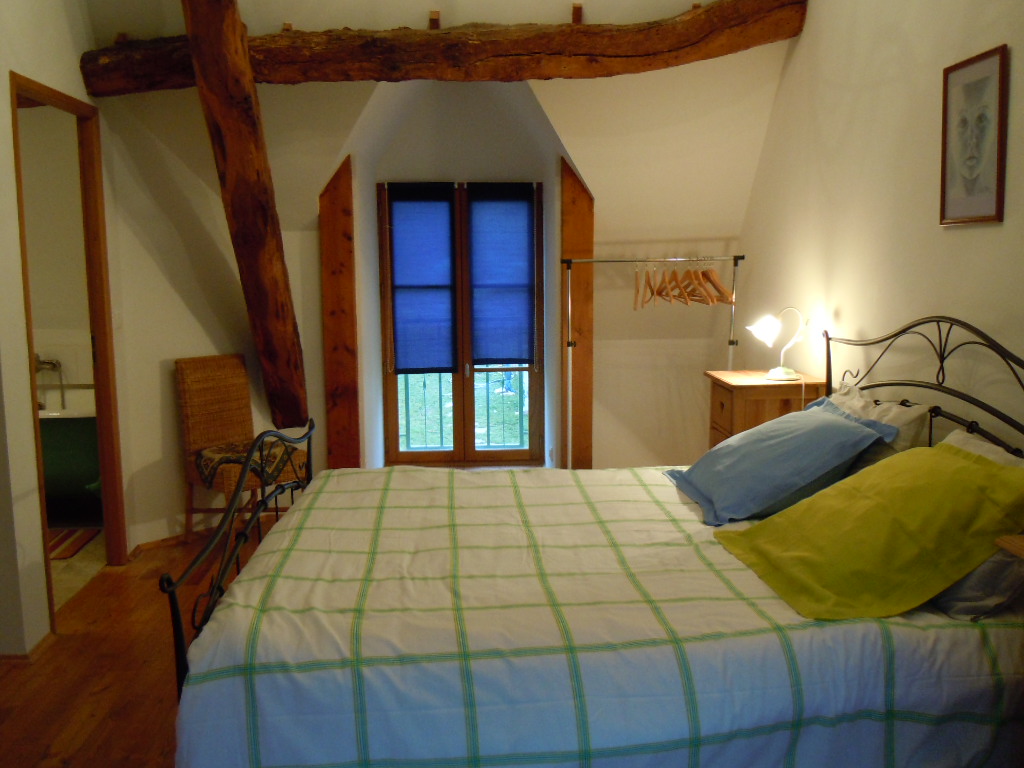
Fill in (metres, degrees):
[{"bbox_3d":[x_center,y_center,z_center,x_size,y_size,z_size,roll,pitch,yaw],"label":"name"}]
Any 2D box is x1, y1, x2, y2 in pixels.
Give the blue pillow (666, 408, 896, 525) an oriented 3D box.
[{"bbox_3d":[0.946,0.252,3.200,0.644,0.170,0.643,-26,10,-1],"label":"blue pillow"}]

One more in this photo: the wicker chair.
[{"bbox_3d":[-1.381,0.347,4.510,0.510,0.940,0.440,7,11,41],"label":"wicker chair"}]

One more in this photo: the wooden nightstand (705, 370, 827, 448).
[{"bbox_3d":[1.111,0.406,3.975,0.404,0.880,0.456,-1,8,-5],"label":"wooden nightstand"}]

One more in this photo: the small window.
[{"bbox_3d":[-0.298,-0.356,5.390,0.978,1.692,0.120,-1,8,-5],"label":"small window"}]

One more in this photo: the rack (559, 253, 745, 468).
[{"bbox_3d":[0.736,0.050,4.693,0.970,1.450,0.420,-1,8,-5],"label":"rack"}]

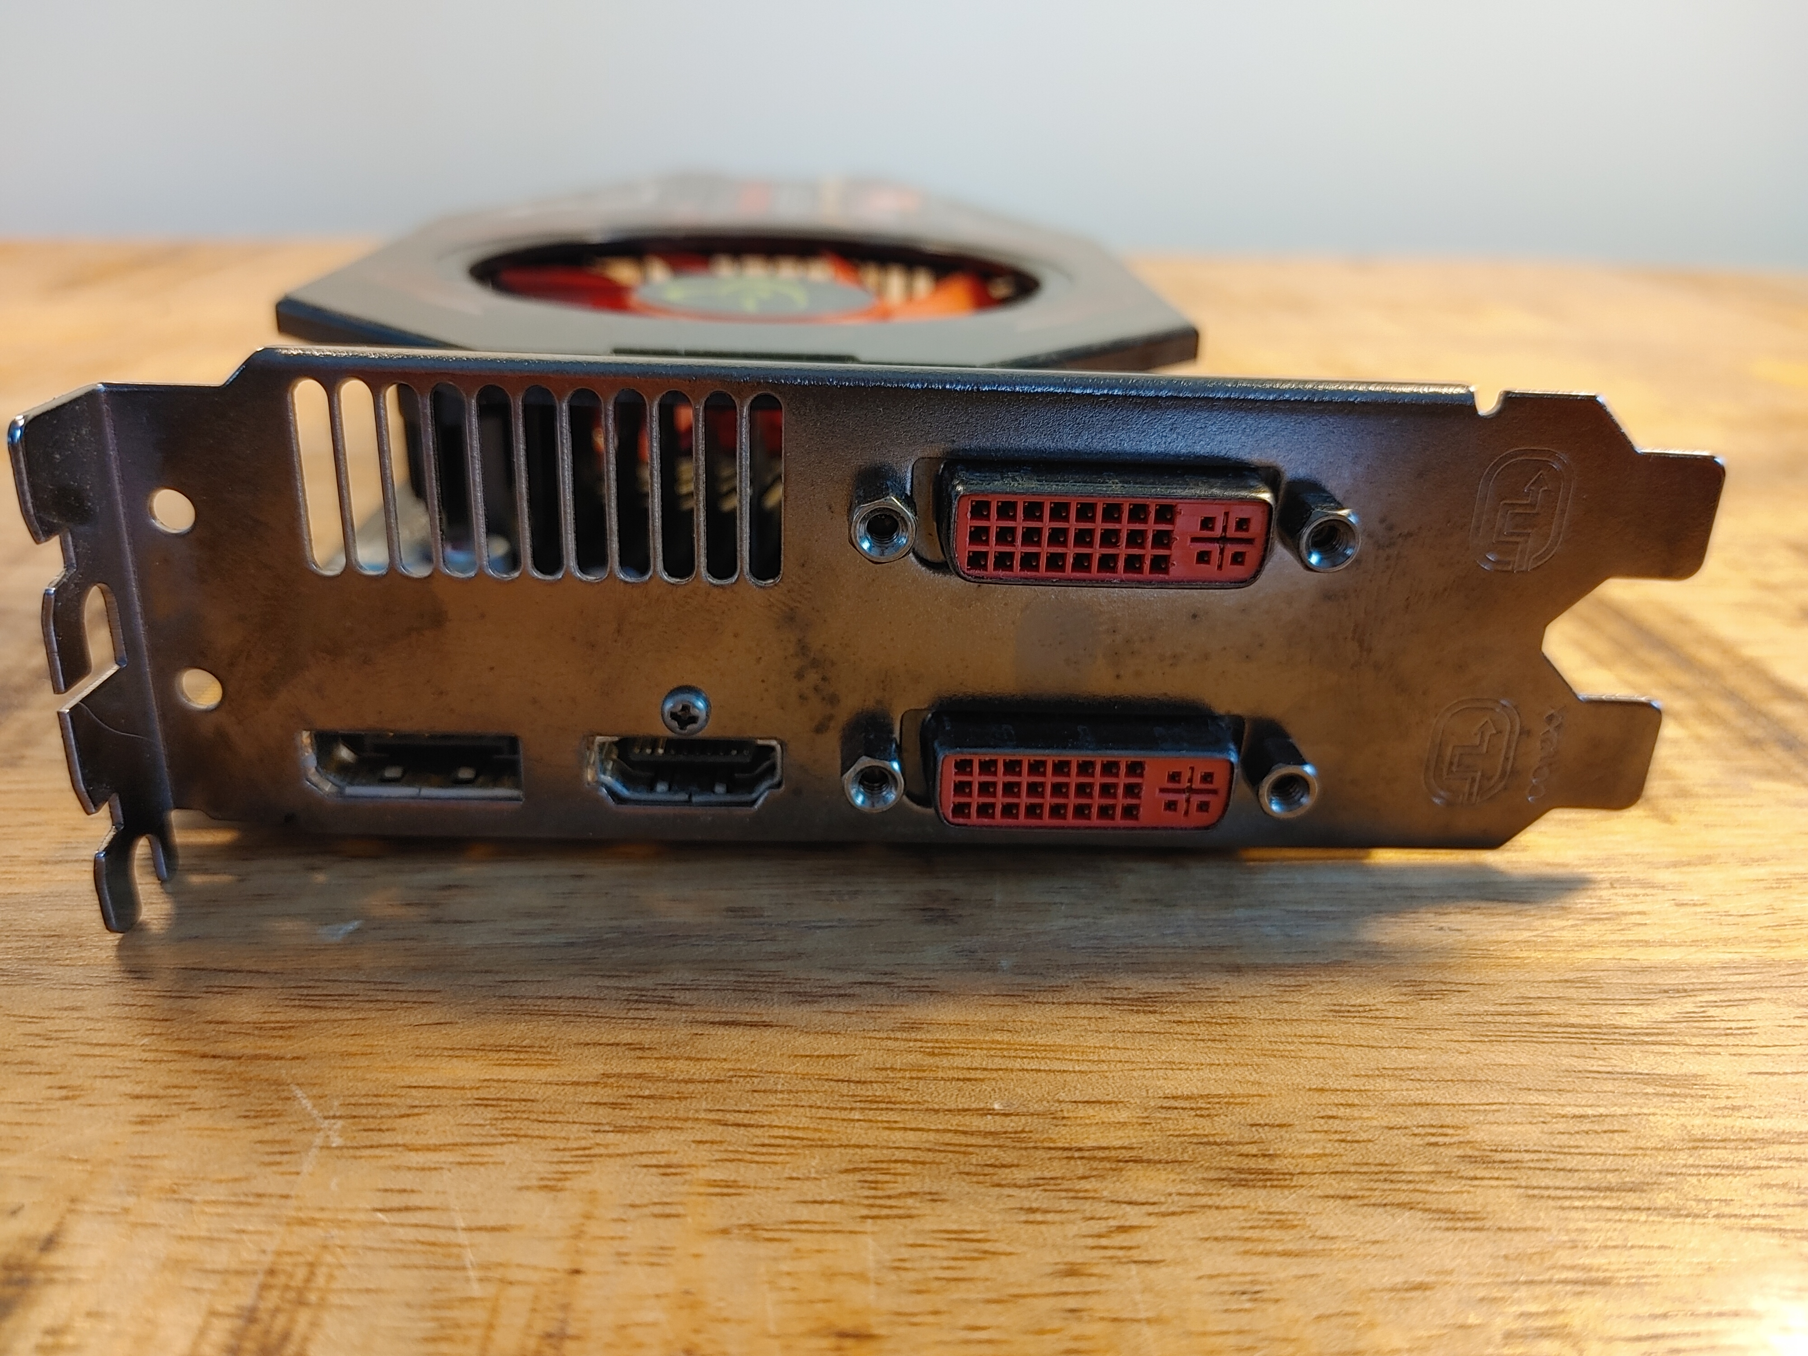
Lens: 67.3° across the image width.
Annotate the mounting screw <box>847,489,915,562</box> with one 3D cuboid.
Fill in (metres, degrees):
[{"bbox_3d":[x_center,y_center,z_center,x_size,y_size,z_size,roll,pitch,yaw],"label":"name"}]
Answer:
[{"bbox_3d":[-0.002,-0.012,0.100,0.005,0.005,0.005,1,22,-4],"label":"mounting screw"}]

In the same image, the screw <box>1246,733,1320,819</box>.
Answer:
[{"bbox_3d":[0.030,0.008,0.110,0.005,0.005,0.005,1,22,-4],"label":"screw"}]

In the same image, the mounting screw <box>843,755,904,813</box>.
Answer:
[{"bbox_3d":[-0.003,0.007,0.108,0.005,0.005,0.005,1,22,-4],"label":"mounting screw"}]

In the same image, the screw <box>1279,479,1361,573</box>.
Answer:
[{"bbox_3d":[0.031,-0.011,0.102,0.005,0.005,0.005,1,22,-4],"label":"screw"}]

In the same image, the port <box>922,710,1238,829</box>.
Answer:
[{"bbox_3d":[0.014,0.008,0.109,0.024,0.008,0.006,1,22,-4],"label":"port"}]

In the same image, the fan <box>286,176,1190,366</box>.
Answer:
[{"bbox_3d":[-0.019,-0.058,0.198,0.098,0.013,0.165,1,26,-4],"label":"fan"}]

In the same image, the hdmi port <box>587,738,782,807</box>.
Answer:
[{"bbox_3d":[-0.018,0.007,0.111,0.015,0.006,0.006,1,22,-4],"label":"hdmi port"}]

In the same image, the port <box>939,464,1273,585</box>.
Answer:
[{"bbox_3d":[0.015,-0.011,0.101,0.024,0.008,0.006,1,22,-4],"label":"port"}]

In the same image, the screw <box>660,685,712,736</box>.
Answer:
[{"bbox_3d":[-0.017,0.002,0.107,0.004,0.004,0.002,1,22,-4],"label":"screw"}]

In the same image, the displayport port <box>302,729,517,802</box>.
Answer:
[{"bbox_3d":[-0.039,0.006,0.110,0.017,0.006,0.006,1,22,-4],"label":"displayport port"}]

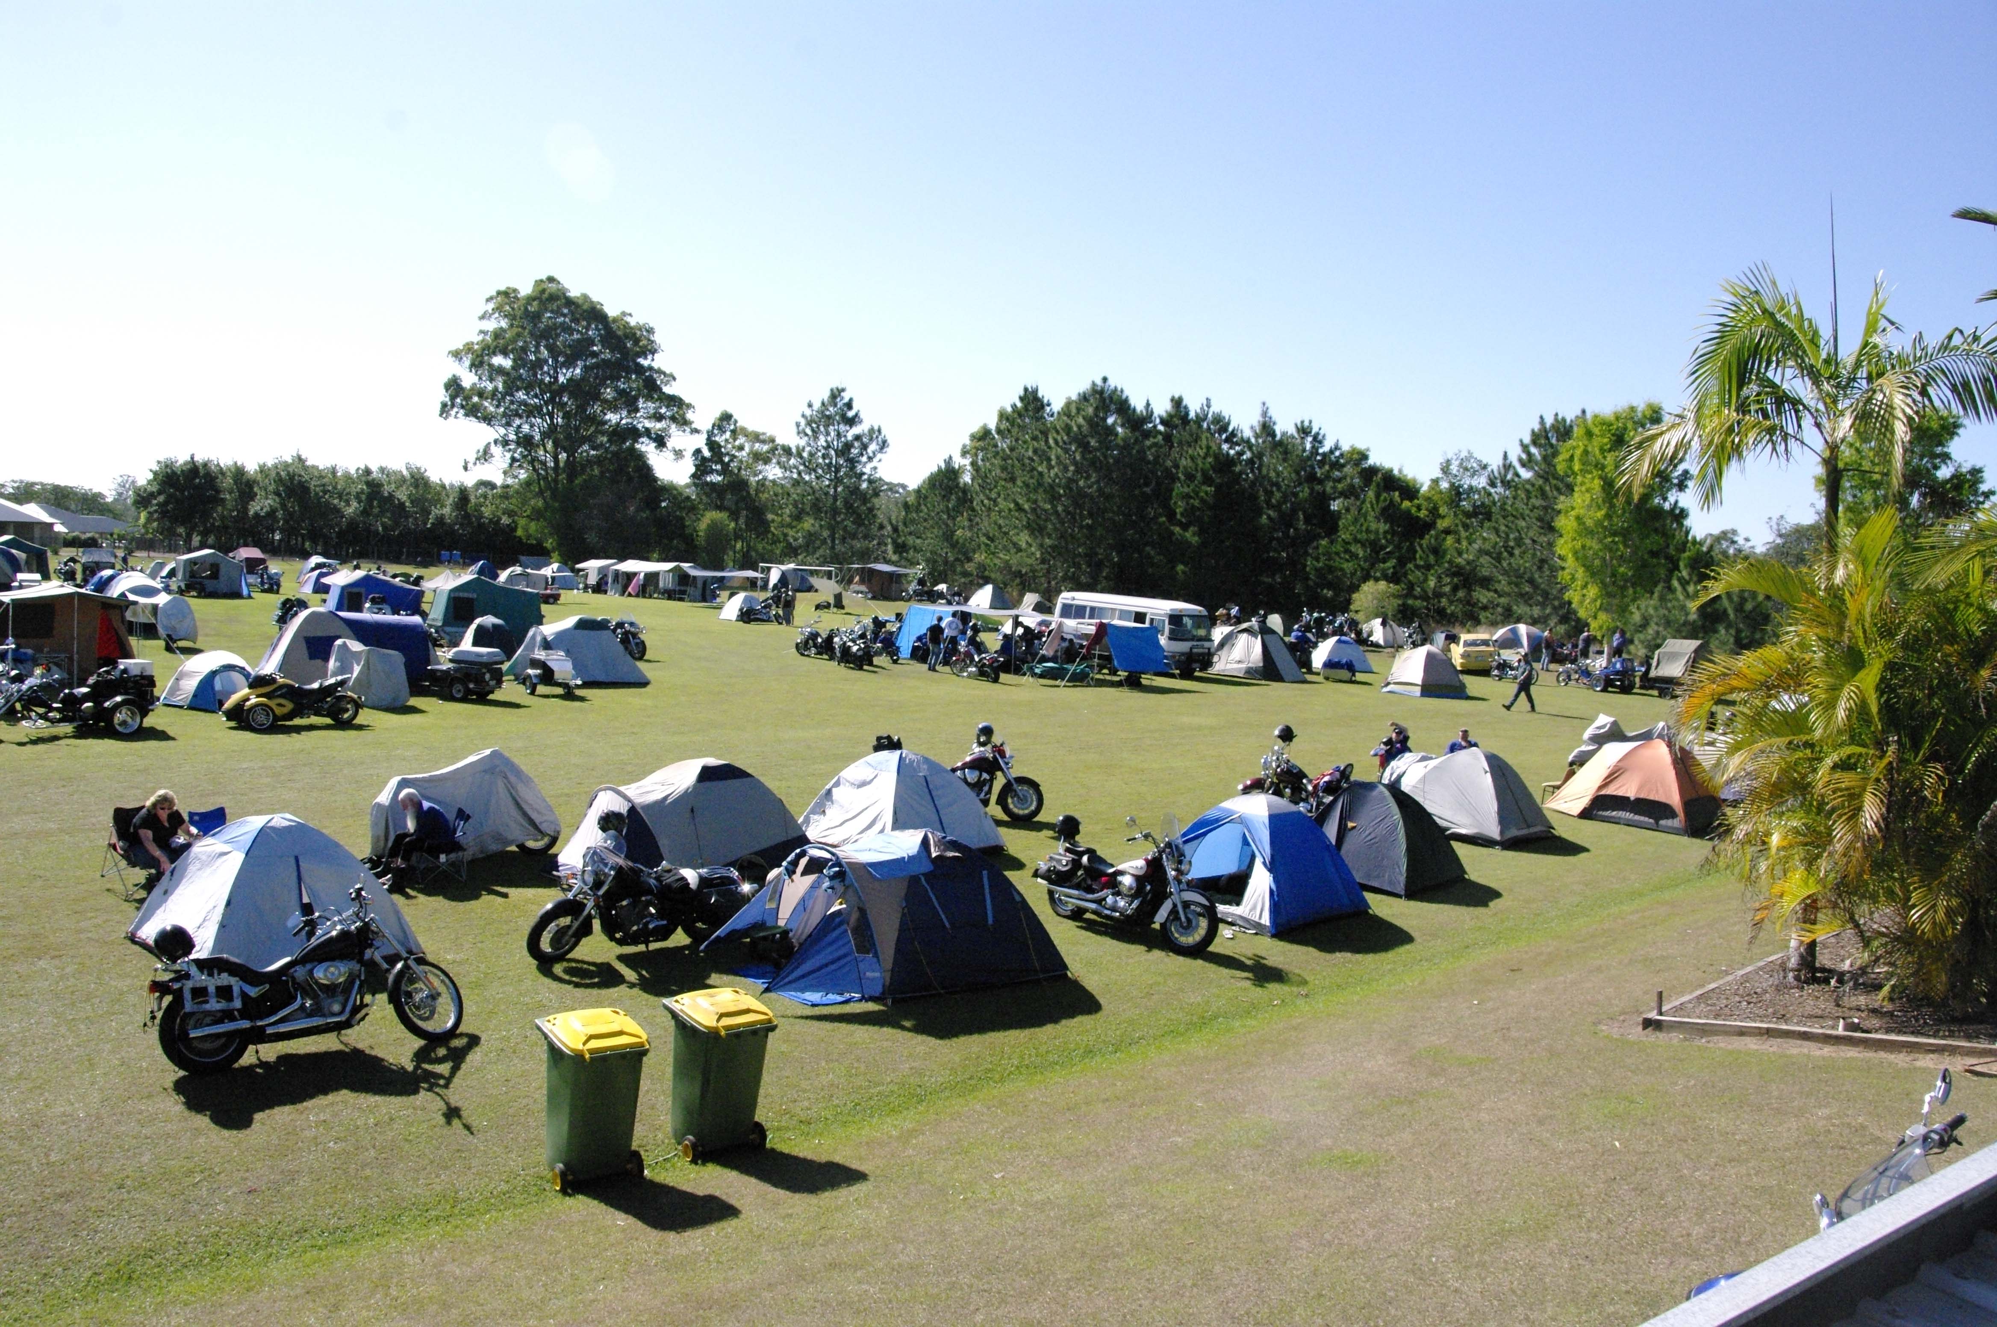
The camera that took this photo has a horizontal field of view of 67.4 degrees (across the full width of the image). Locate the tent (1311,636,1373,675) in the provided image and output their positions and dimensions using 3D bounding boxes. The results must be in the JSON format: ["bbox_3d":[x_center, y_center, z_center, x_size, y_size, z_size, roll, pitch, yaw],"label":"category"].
[{"bbox_3d":[13.236,-0.408,57.083,2.000,1.350,2.000,2,5,0],"label":"tent"}]

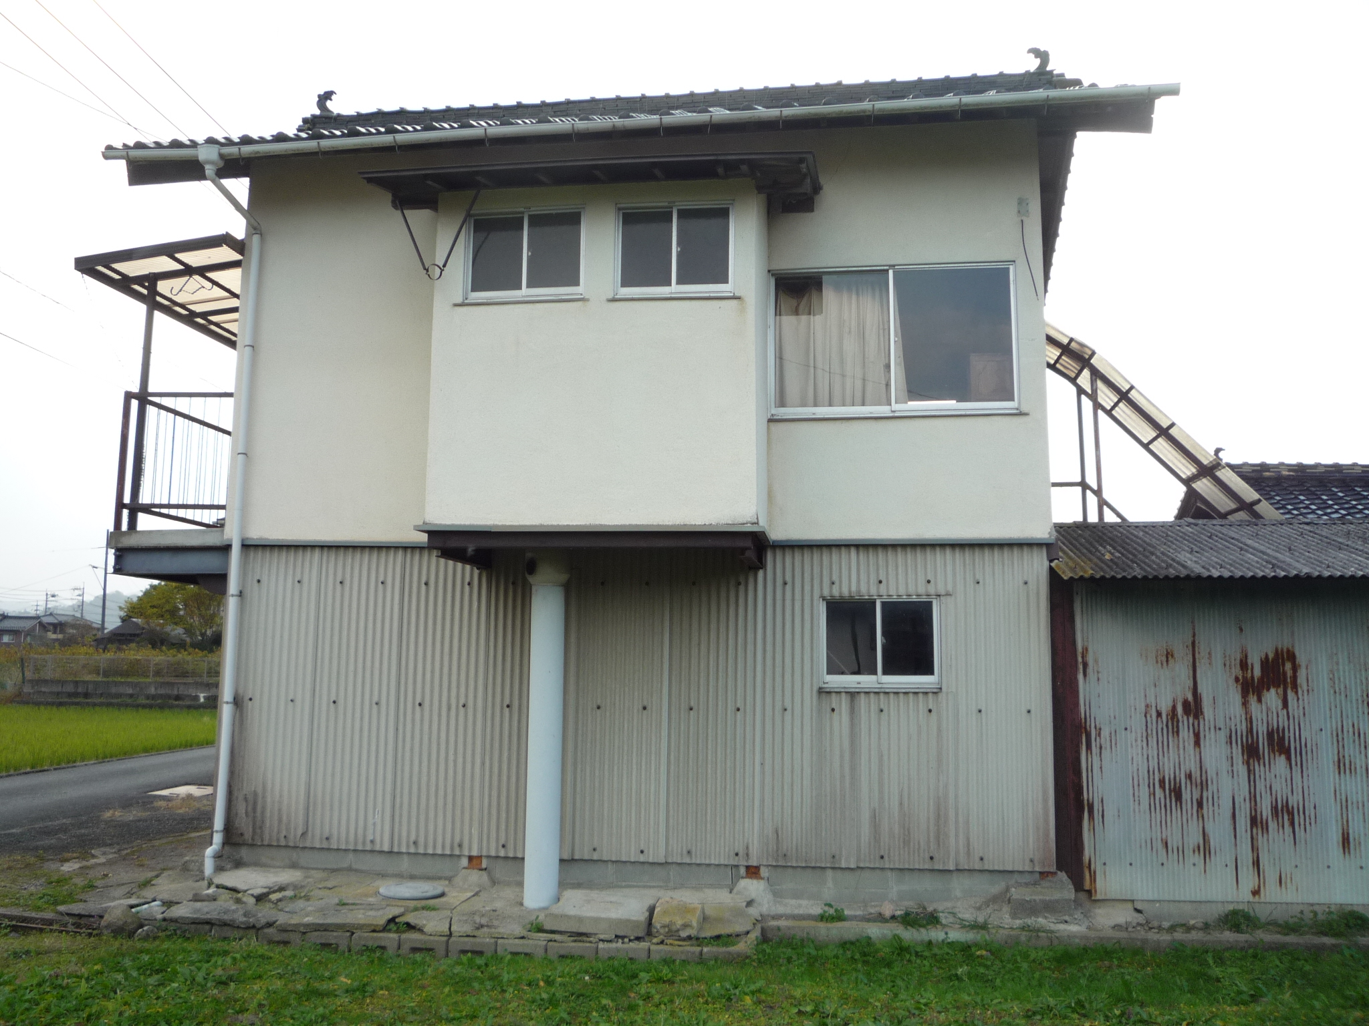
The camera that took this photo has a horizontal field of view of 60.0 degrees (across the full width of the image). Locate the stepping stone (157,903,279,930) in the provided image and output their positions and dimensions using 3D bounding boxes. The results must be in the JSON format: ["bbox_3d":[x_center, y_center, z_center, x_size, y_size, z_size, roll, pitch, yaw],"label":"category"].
[{"bbox_3d":[-2.734,2.427,7.125,0.730,0.080,0.350,0,-8,8],"label":"stepping stone"}]

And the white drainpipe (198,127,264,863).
[{"bbox_3d":[-3.352,-0.032,8.322,0.230,5.160,0.710,0,-8,8],"label":"white drainpipe"}]

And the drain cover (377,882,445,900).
[{"bbox_3d":[-1.768,2.443,7.664,0.430,0.045,0.430,0,-8,8],"label":"drain cover"}]

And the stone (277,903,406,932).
[{"bbox_3d":[-2.063,2.452,7.144,0.680,0.070,0.520,0,-8,8],"label":"stone"}]

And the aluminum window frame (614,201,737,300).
[{"bbox_3d":[-0.059,-1.706,7.705,0.785,0.650,0.090,0,-8,8],"label":"aluminum window frame"}]

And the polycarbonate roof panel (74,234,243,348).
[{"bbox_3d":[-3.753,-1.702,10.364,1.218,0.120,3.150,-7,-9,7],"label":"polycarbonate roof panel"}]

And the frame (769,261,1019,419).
[{"bbox_3d":[1.432,-1.190,8.199,1.695,1.075,0.100,0,-8,8],"label":"frame"}]

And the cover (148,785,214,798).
[{"bbox_3d":[-5.906,3.386,14.349,0.800,0.070,1.050,1,-8,-1],"label":"cover"}]

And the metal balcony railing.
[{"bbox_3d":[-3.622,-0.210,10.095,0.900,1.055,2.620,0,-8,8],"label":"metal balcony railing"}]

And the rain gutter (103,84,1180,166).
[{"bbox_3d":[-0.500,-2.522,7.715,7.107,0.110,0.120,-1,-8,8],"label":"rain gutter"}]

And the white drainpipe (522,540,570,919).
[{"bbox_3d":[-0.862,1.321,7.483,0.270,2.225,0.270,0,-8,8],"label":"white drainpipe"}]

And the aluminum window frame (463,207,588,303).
[{"bbox_3d":[-1.044,-1.689,7.757,0.808,0.631,0.100,0,-8,8],"label":"aluminum window frame"}]

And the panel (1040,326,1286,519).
[{"bbox_3d":[4.564,-0.680,11.348,3.500,0.200,1.030,44,0,11],"label":"panel"}]

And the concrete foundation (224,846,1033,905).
[{"bbox_3d":[-0.439,2.453,8.070,5.630,0.230,0.250,0,-8,8],"label":"concrete foundation"}]

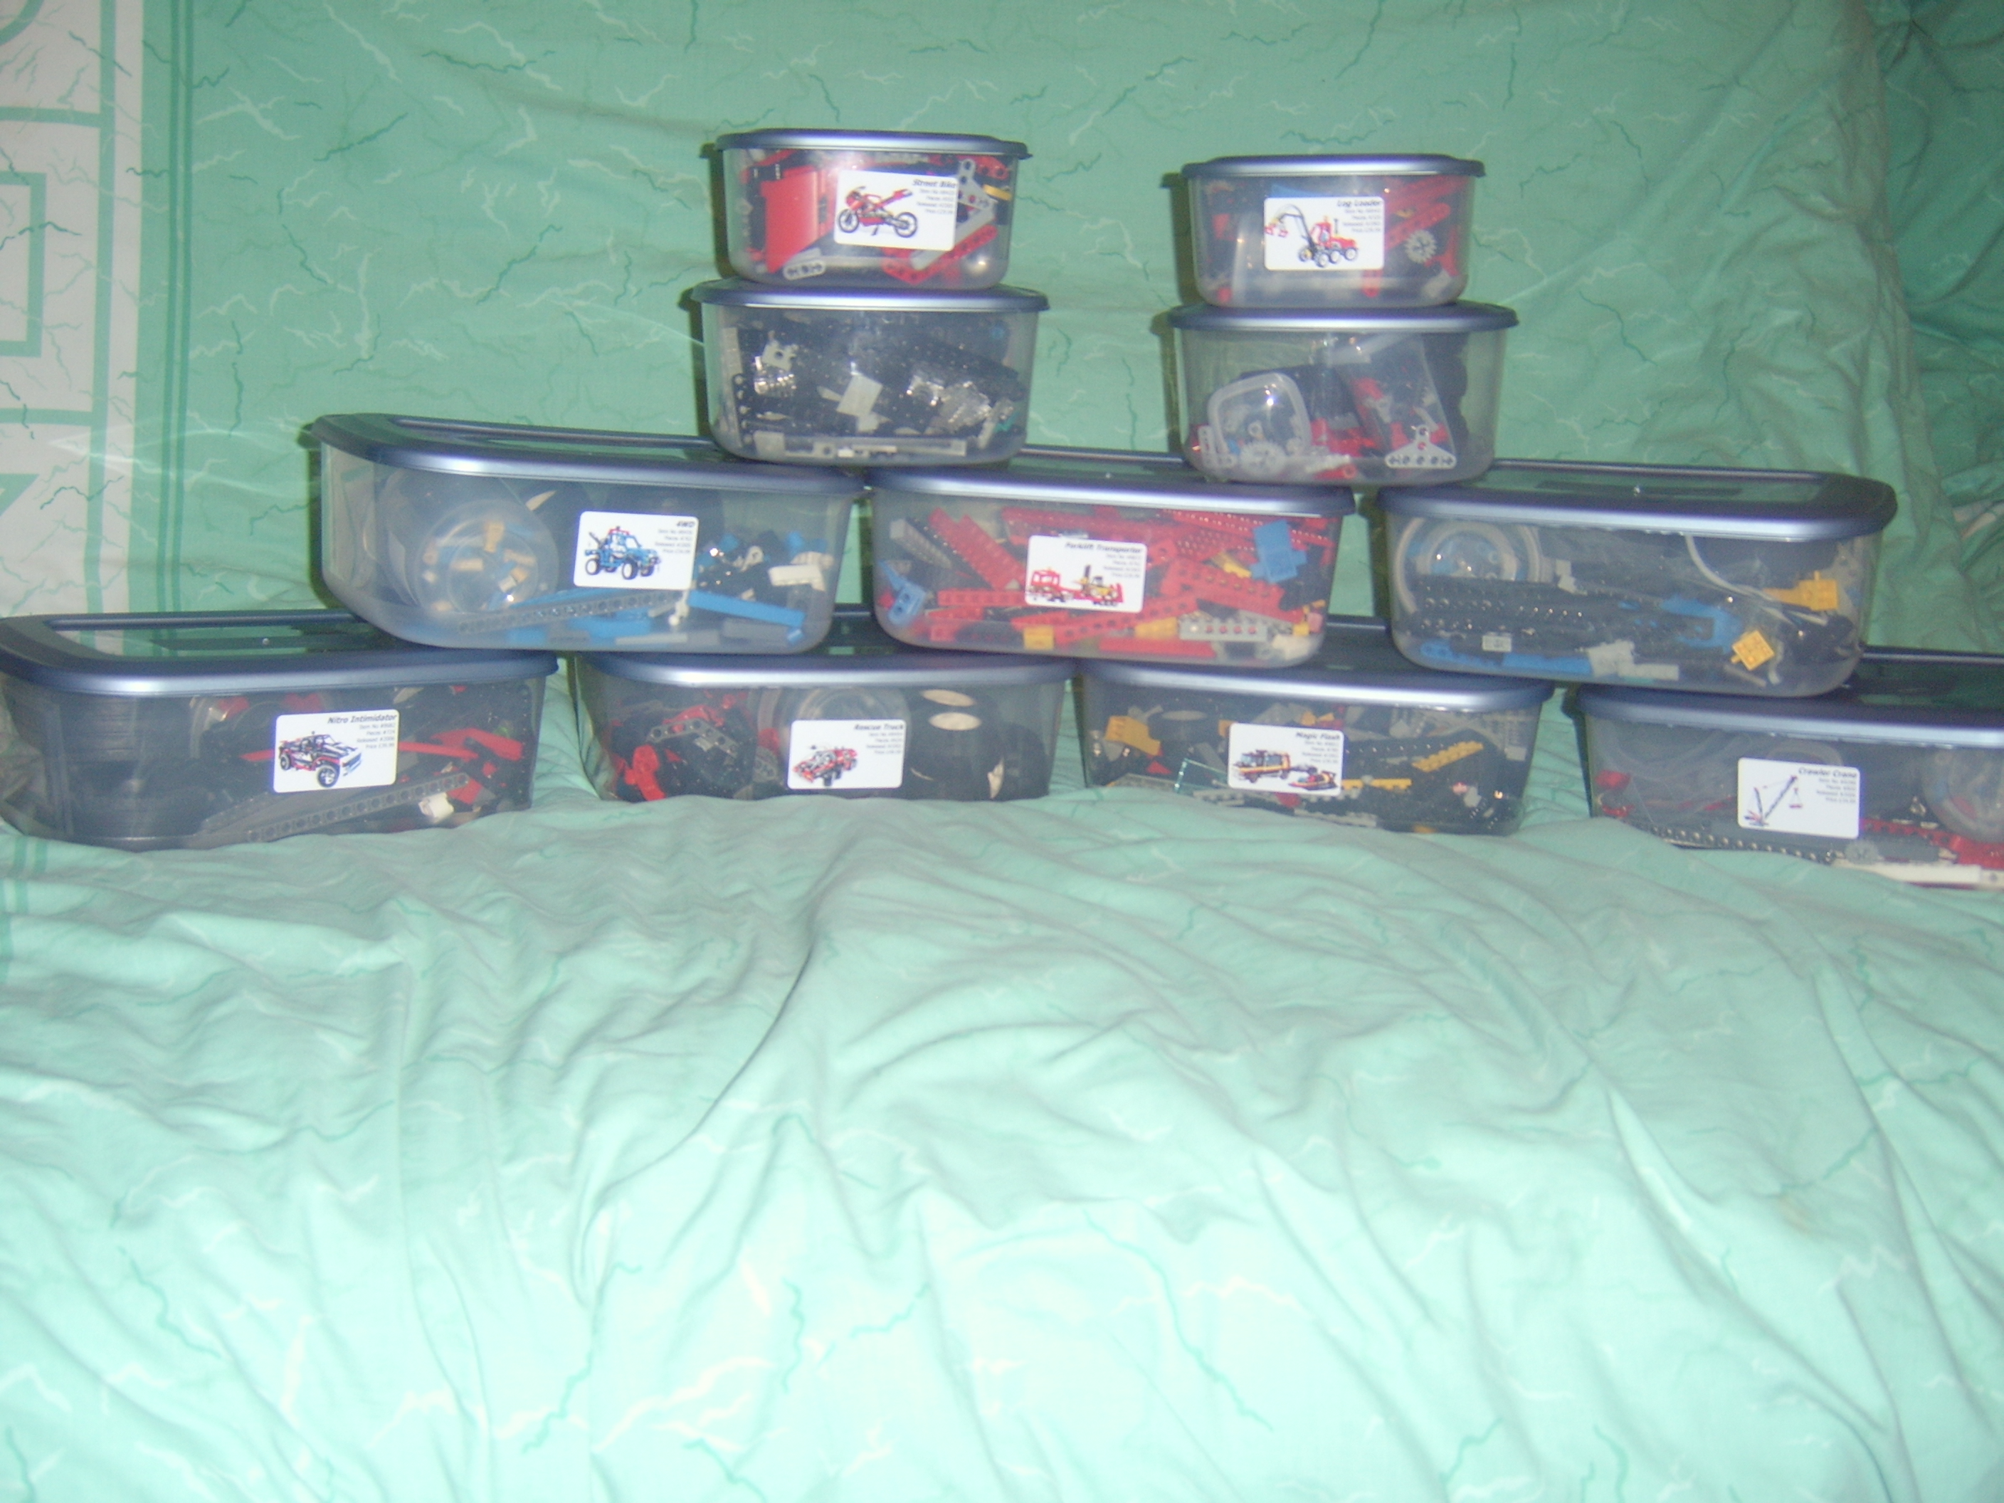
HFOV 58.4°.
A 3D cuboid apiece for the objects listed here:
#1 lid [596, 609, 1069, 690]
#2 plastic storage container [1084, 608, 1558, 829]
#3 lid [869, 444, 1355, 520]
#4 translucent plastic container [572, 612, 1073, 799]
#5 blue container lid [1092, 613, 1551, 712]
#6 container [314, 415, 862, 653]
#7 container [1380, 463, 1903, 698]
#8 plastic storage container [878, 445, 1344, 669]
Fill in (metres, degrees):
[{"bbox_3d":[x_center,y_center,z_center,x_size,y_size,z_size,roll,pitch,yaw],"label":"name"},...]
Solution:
[{"bbox_3d":[-0.102,-0.064,1.050,0.272,0.014,0.197,-1,14,-18],"label":"lid"},{"bbox_3d":[0.186,-0.018,1.098,0.272,0.100,0.197,4,16,9],"label":"plastic storage container"},{"bbox_3d":[0.063,-0.159,1.044,0.272,0.014,0.197,4,15,3],"label":"lid"},{"bbox_3d":[-0.104,-0.022,1.060,0.272,0.100,0.197,-1,14,-18],"label":"translucent plastic container"},{"bbox_3d":[0.188,-0.059,1.086,0.272,0.014,0.197,4,16,9],"label":"blue container lid"},{"bbox_3d":[-0.226,-0.119,0.987,0.272,0.100,0.197,-2,16,-34],"label":"container"},{"bbox_3d":[0.364,-0.105,1.044,0.272,0.100,0.197,7,17,24],"label":"container"},{"bbox_3d":[0.060,-0.117,1.056,0.272,0.100,0.197,4,15,3],"label":"plastic storage container"}]

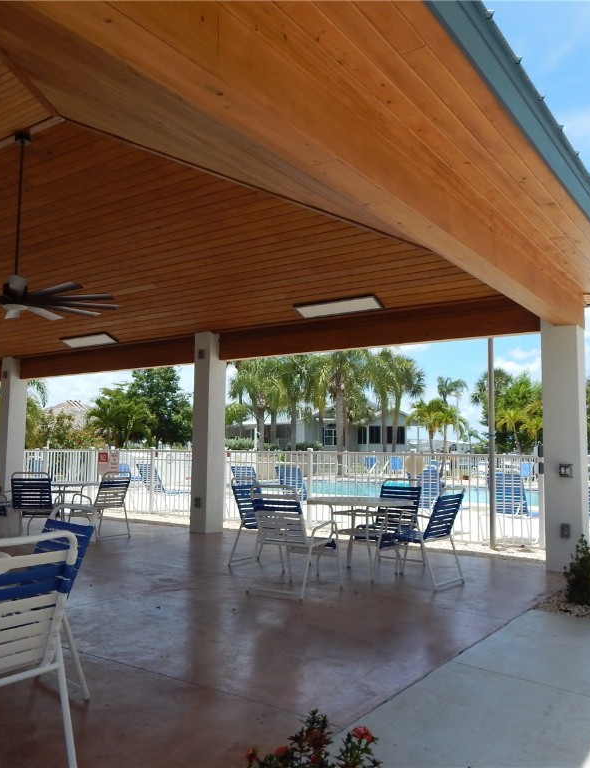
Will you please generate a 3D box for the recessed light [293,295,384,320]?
[{"bbox_3d":[0.576,-0.999,8.474,1.240,0.050,0.330,-3,-27,35],"label":"recessed light"}]

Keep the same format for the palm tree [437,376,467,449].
[{"bbox_3d":[13.930,3.064,57.667,2.800,7.317,2.800,-1,-5,14],"label":"palm tree"}]

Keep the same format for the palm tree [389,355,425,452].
[{"bbox_3d":[6.363,1.618,37.454,2.400,6.693,2.400,0,-6,0],"label":"palm tree"}]

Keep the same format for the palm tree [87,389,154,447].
[{"bbox_3d":[-6.846,1.899,25.343,2.600,3.459,2.600,2,-5,-15],"label":"palm tree"}]

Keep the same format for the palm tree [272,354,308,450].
[{"bbox_3d":[-0.147,1.549,36.950,2.400,6.623,2.400,0,-6,0],"label":"palm tree"}]

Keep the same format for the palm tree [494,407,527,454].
[{"bbox_3d":[11.303,2.831,33.849,1.850,3.325,1.850,-1,-5,18],"label":"palm tree"}]

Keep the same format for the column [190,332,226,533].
[{"bbox_3d":[-1.322,0.730,9.929,0.346,2.984,0.346,-3,-7,35],"label":"column"}]

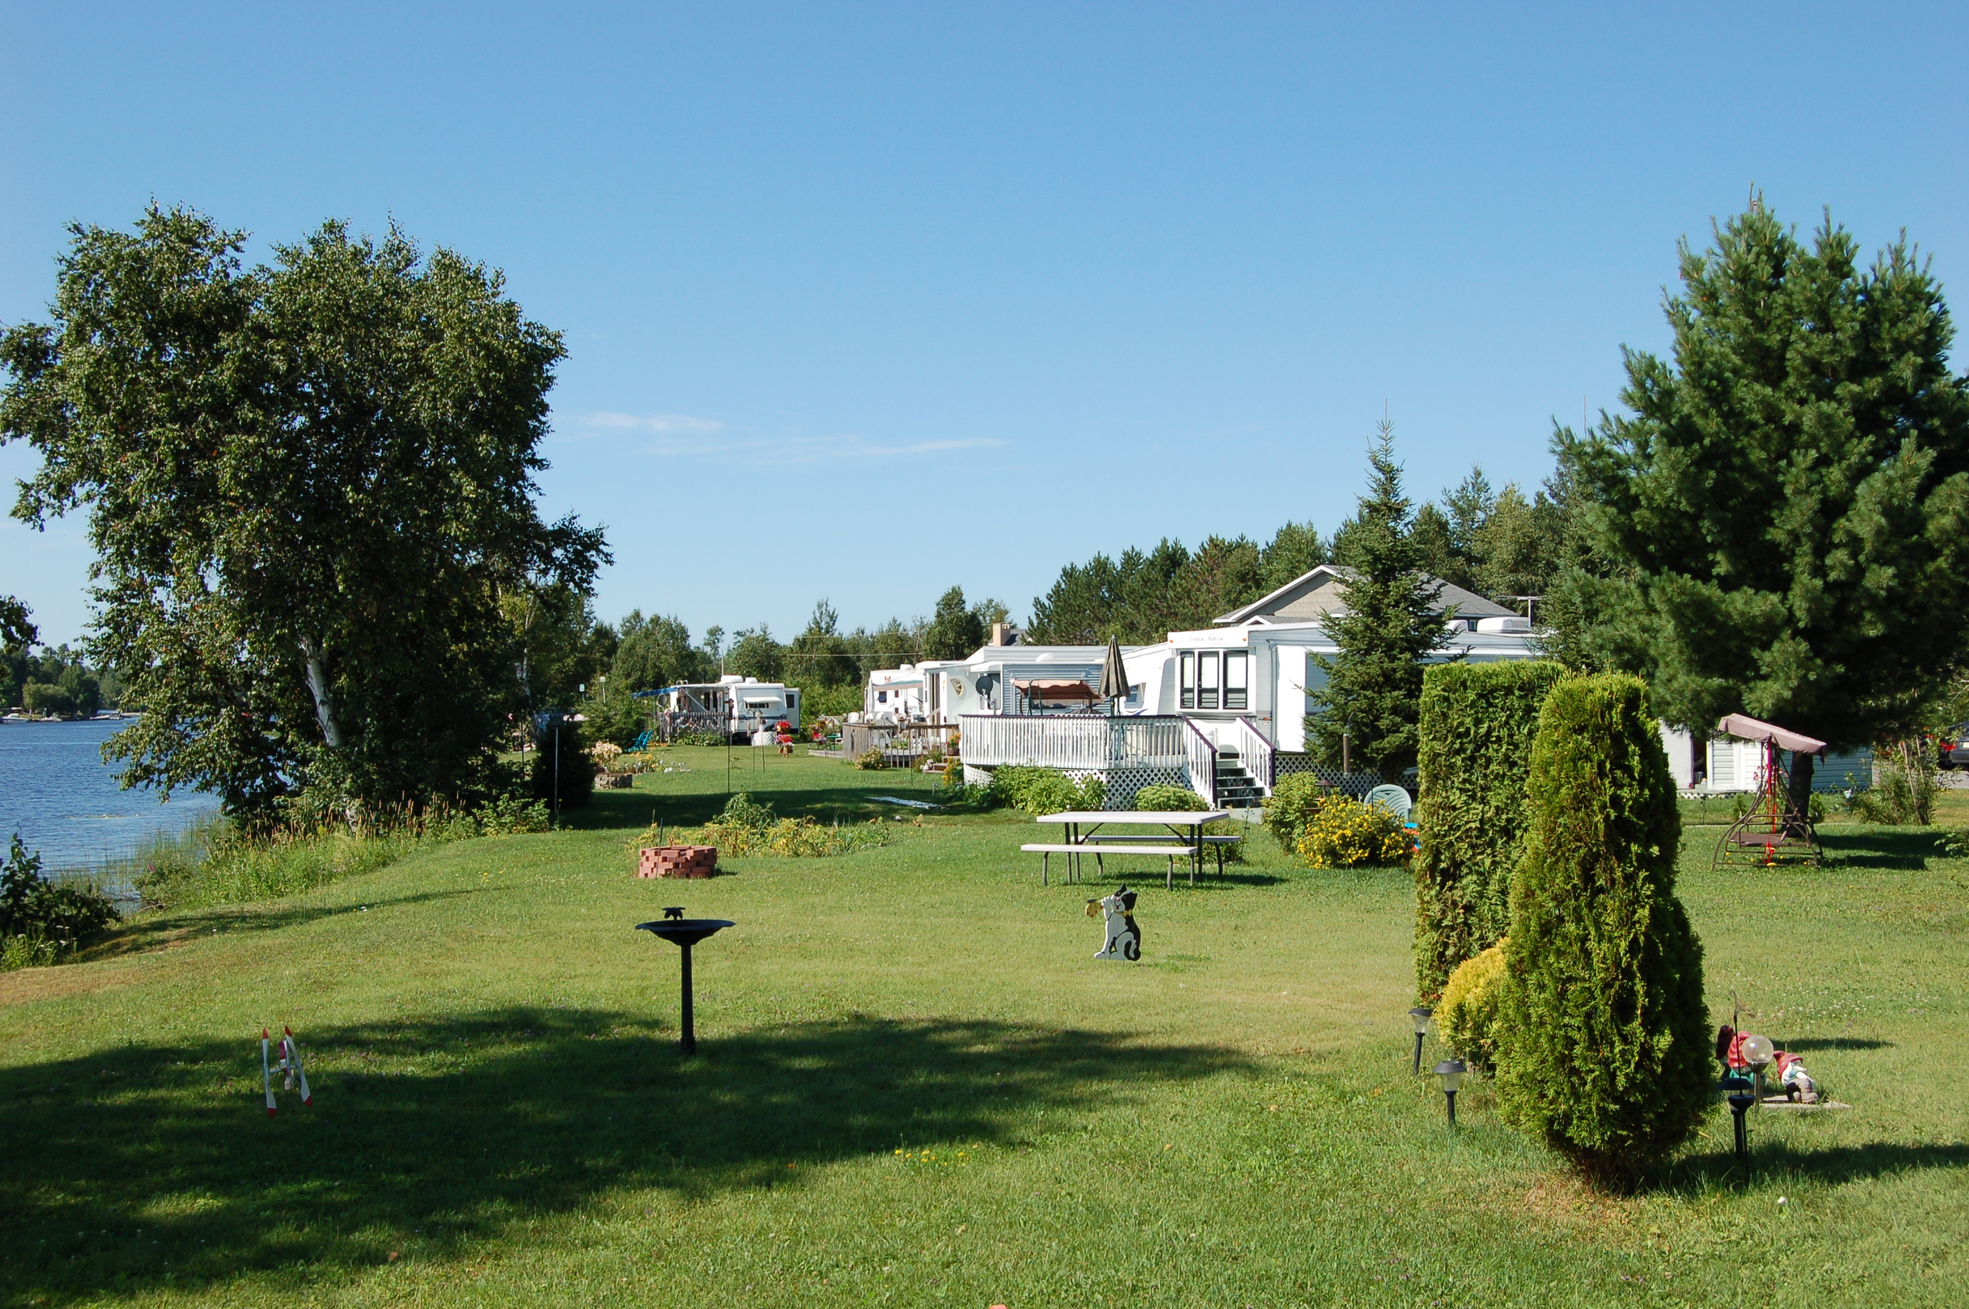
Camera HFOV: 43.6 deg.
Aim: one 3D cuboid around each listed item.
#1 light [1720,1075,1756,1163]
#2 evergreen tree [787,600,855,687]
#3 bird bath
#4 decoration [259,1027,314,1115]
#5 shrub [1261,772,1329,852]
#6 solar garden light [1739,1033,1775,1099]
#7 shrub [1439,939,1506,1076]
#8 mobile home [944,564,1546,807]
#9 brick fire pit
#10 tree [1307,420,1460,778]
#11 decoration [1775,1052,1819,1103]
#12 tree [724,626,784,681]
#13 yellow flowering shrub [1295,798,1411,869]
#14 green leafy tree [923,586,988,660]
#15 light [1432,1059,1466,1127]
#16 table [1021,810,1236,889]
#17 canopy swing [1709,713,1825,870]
[{"bbox_3d":[3.010,1.860,9.830,0.140,0.355,0.140,0,-1,0],"label":"light"},{"bbox_3d":[-9.995,0.782,150.014,4.100,8.100,4.100,0,-1,0],"label":"evergreen tree"},{"bbox_3d":[-1.556,1.704,12.818,0.507,0.765,0.507,0,-1,0],"label":"bird bath"},{"bbox_3d":[-3.061,1.846,10.765,0.220,0.400,0.220,0,-1,-20],"label":"decoration"},{"bbox_3d":[3.856,1.927,30.289,0.880,1.020,0.880,0,-1,0],"label":"shrub"},{"bbox_3d":[3.460,1.850,11.000,0.140,0.315,0.140,0,-1,0],"label":"solar garden light"},{"bbox_3d":[2.652,1.749,12.448,0.720,0.660,0.700,0,-1,0],"label":"shrub"},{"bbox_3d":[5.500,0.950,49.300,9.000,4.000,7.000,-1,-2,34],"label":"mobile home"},{"bbox_3d":[-3.248,2.198,26.092,0.860,0.310,0.860,0,-1,0],"label":"brick fire pit"},{"bbox_3d":[7.220,-0.850,44.500,2.800,6.800,2.800,0,-1,0],"label":"tree"},{"bbox_3d":[3.668,1.915,11.114,0.180,0.235,0.150,-1,-1,37],"label":"decoration"},{"bbox_3d":[-13.420,1.492,142.999,3.500,6.400,3.500,0,-1,0],"label":"tree"},{"bbox_3d":[4.219,2.005,28.213,1.270,0.780,1.150,0,-1,0],"label":"yellow flowering shrub"},{"bbox_3d":[-1.330,0.600,115.000,3.100,7.300,3.100,0,-1,0],"label":"green leafy tree"},{"bbox_3d":[2.020,1.900,10.650,0.145,0.310,0.145,0,-1,0],"label":"light"},{"bbox_3d":[1.550,2.020,25.450,1.830,0.730,1.450,-1,-1,27],"label":"table"},{"bbox_3d":[9.200,1.580,28.700,1.220,1.760,1.800,0,-1,20],"label":"canopy swing"}]

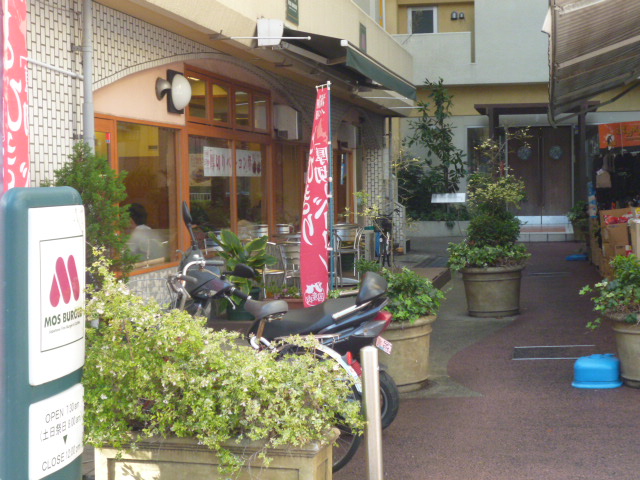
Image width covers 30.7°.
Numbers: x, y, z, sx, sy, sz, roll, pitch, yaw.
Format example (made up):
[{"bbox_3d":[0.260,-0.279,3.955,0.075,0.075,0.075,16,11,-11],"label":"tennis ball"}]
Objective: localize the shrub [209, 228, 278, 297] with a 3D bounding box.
[{"bbox_3d":[-0.729,0.205,11.100,0.620,0.630,0.580,0,3,0],"label":"shrub"}]

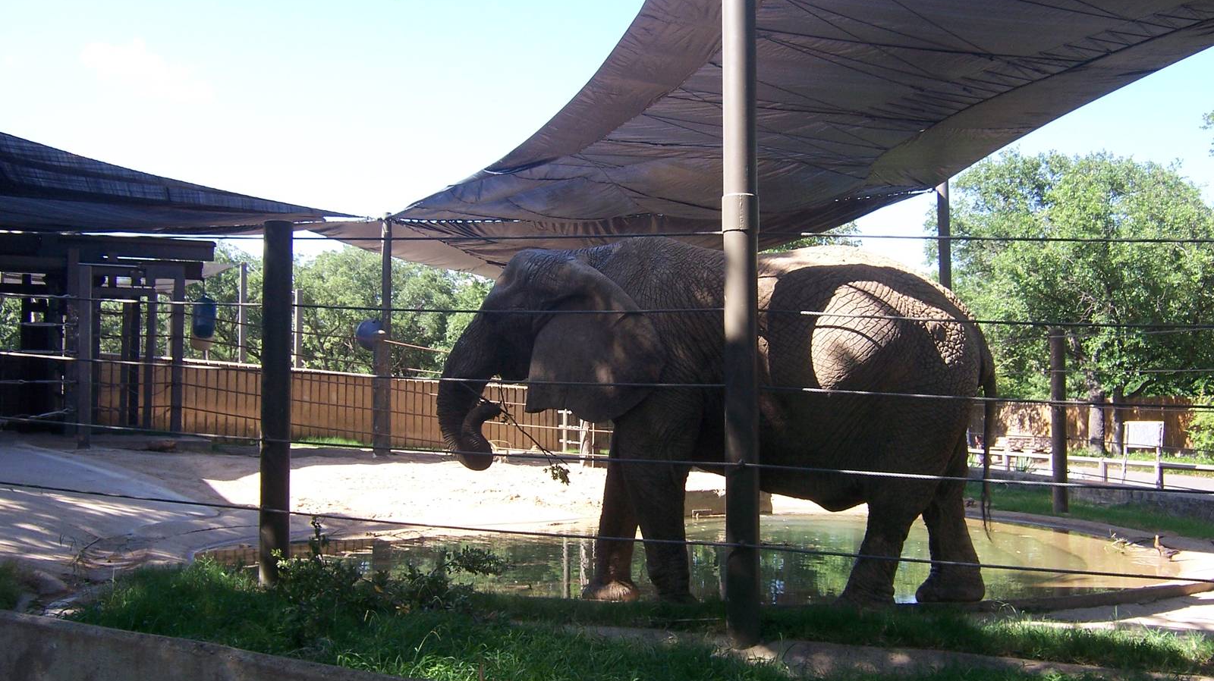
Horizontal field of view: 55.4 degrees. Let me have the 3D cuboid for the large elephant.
[{"bbox_3d":[0.790,0.585,8.500,4.070,2.660,1.500,0,-3,5],"label":"large elephant"}]

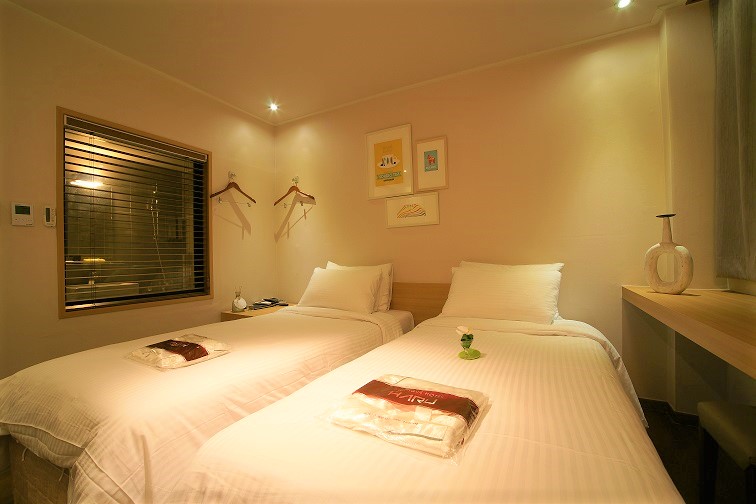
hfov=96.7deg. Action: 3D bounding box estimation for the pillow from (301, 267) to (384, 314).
[{"bbox_3d":[-0.310,0.290,2.692,0.650,0.395,0.140,-2,-33,27],"label":"pillow"}]

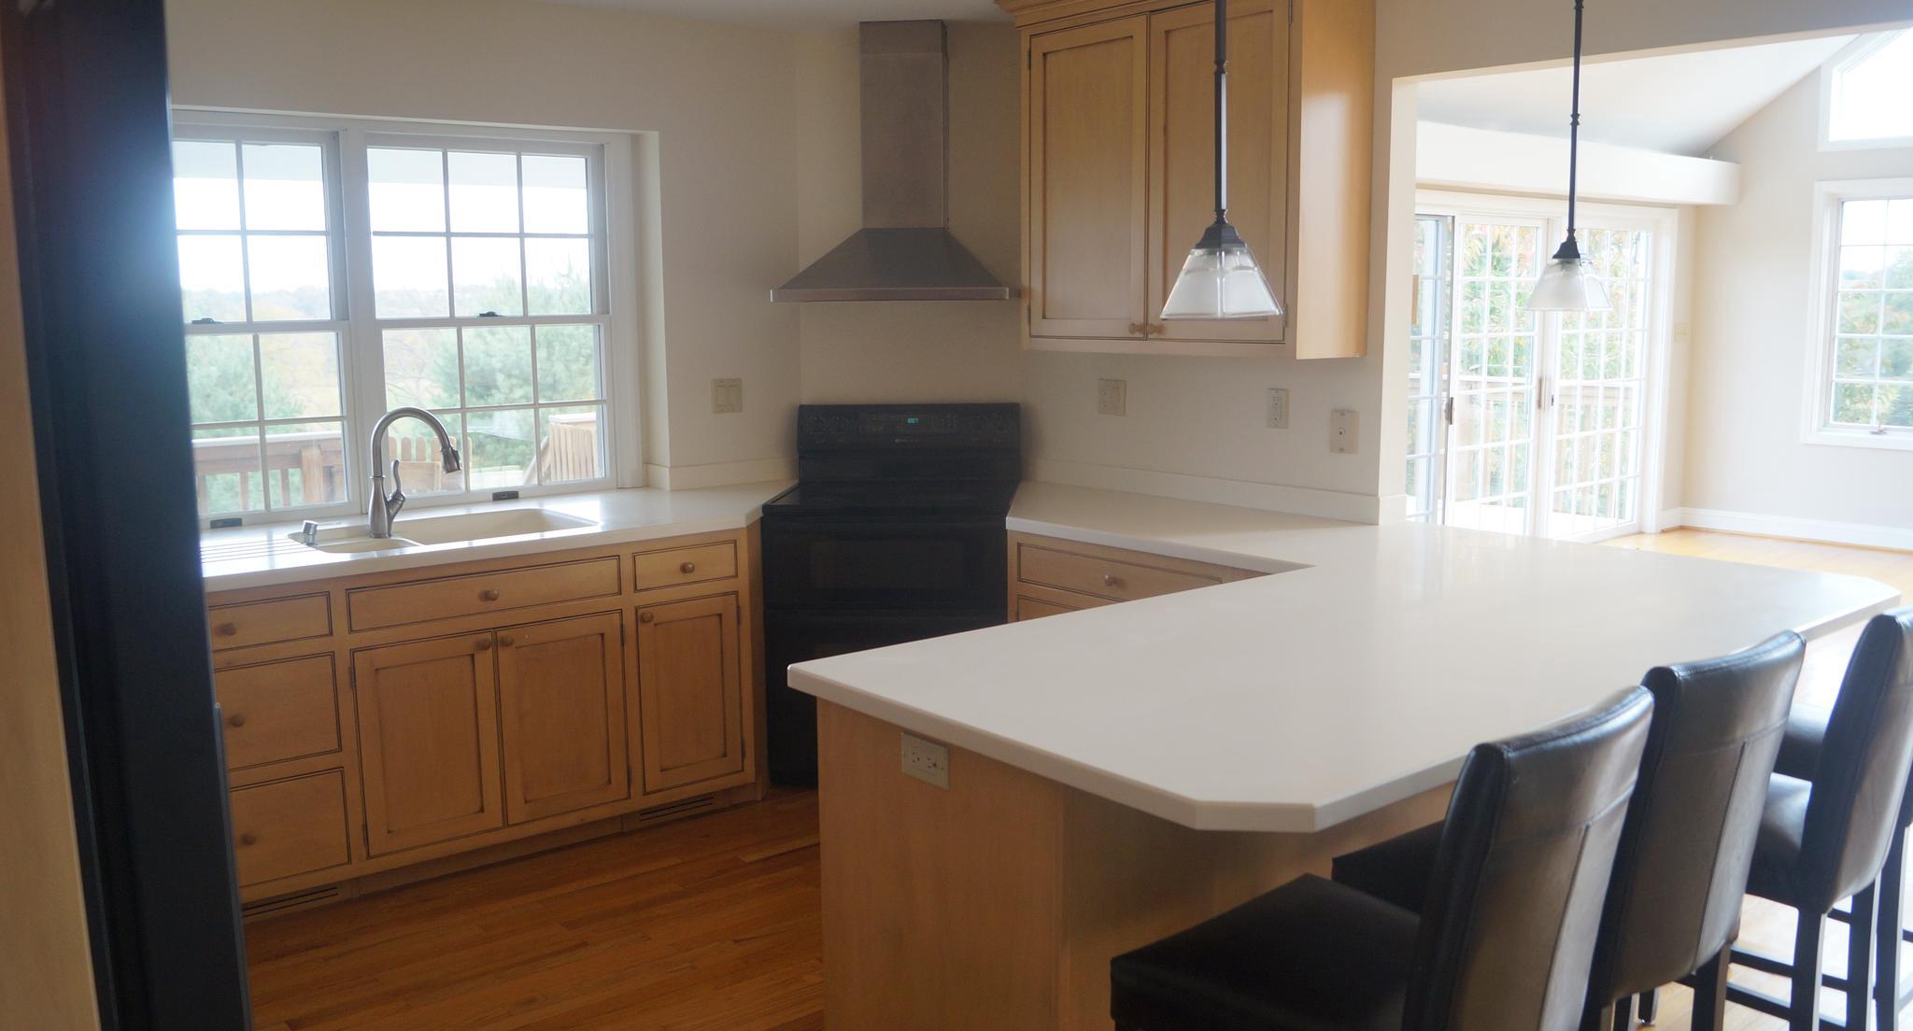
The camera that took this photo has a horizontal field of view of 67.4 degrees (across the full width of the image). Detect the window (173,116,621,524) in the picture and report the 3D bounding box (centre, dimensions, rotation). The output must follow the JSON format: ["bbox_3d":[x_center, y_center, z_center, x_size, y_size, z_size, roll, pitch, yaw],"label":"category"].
[{"bbox_3d":[-1.756,-0.587,4.274,1.640,1.170,0.110,-7,10,-39],"label":"window"}]

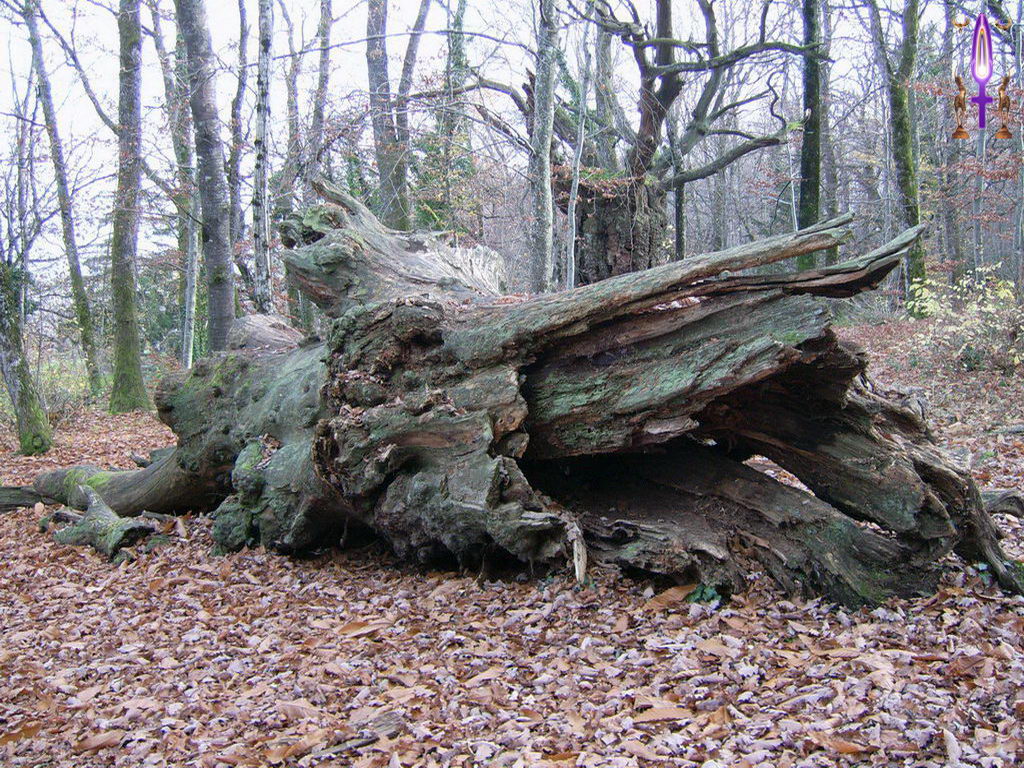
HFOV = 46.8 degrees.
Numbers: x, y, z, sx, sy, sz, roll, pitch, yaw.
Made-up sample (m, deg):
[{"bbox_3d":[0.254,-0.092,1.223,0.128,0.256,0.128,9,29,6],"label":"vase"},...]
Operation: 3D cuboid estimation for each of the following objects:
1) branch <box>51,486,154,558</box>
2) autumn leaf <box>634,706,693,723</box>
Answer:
[{"bbox_3d":[-2.453,0.817,7.080,0.540,0.350,0.420,1,3,10],"label":"branch"},{"bbox_3d":[0.561,1.223,4.380,0.212,0.035,0.085,0,7,-8],"label":"autumn leaf"}]

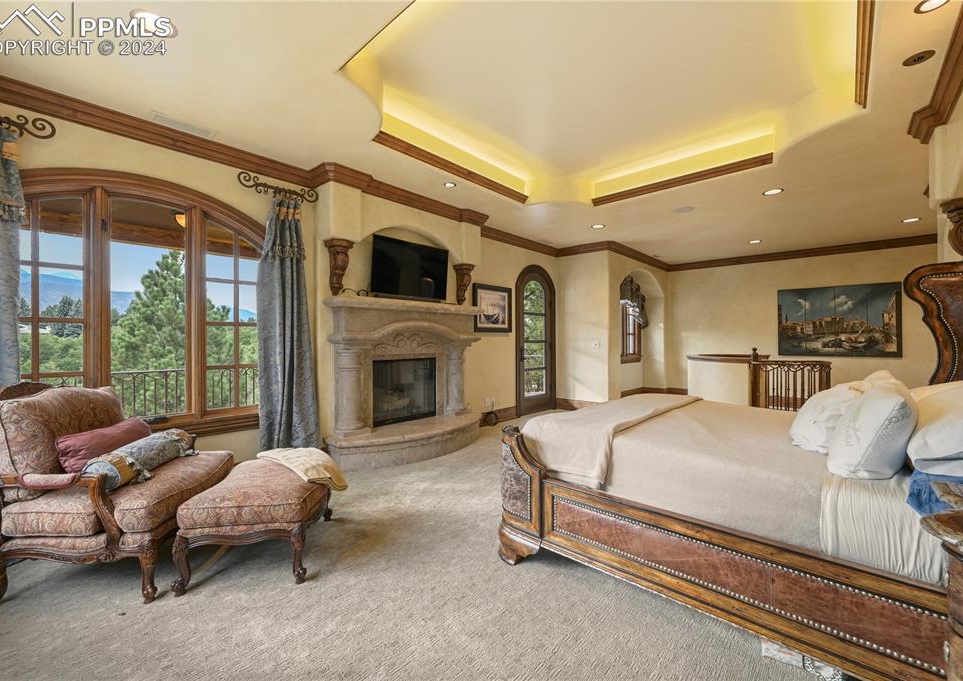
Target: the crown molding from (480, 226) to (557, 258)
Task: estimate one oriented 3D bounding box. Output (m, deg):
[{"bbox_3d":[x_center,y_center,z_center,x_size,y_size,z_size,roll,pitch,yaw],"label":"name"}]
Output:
[{"bbox_3d":[0.700,-1.637,6.674,0.120,0.150,2.220,0,0,43],"label":"crown molding"}]

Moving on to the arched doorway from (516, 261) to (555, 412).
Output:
[{"bbox_3d":[0.971,-0.022,7.092,0.160,2.630,1.230,0,0,43],"label":"arched doorway"}]

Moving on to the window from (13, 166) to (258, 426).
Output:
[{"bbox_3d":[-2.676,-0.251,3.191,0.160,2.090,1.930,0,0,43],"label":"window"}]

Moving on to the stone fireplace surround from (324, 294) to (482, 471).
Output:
[{"bbox_3d":[-0.679,0.417,4.750,0.760,1.770,2.140,0,0,43],"label":"stone fireplace surround"}]

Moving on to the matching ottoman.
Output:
[{"bbox_3d":[-1.323,1.075,2.448,0.650,0.470,0.800,0,0,-11],"label":"matching ottoman"}]

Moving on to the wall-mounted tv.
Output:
[{"bbox_3d":[-0.854,-0.879,4.958,0.060,0.665,1.140,0,0,43],"label":"wall-mounted tv"}]

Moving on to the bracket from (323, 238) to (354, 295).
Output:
[{"bbox_3d":[-1.520,-0.762,4.239,0.240,0.560,0.230,0,0,43],"label":"bracket"}]

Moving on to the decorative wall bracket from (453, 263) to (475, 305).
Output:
[{"bbox_3d":[-0.253,-0.765,5.579,0.240,0.560,0.220,0,0,43],"label":"decorative wall bracket"}]

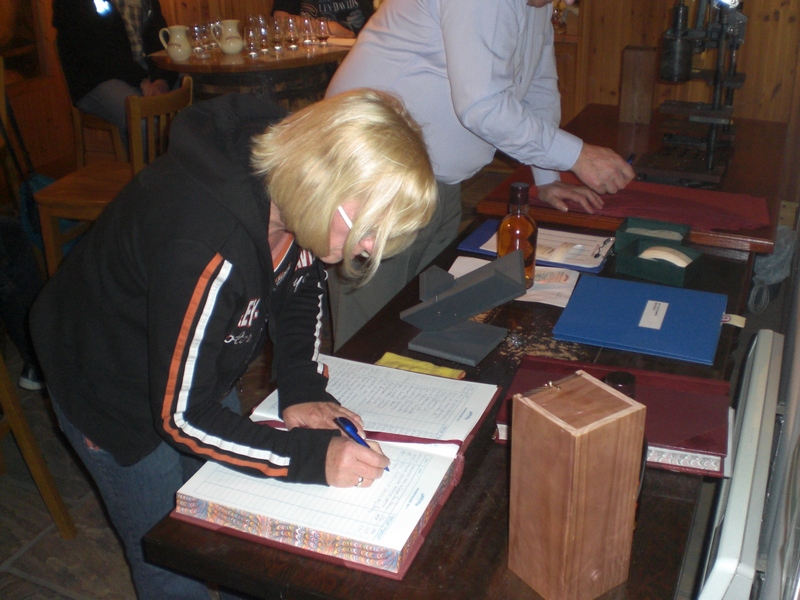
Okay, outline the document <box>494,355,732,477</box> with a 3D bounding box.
[{"bbox_3d":[0.344,0.179,1.403,0.335,0.036,0.223,7,25,17],"label":"document"}]

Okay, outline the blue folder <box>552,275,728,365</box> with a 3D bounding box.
[{"bbox_3d":[0.485,0.031,1.750,0.293,0.014,0.302,9,26,22],"label":"blue folder"}]

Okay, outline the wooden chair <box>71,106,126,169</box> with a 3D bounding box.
[{"bbox_3d":[-1.459,-0.742,4.633,0.360,0.520,0.360,4,26,11],"label":"wooden chair"}]

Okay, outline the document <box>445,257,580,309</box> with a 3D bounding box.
[{"bbox_3d":[0.257,-0.048,2.067,0.300,0.006,0.212,8,28,19],"label":"document"}]

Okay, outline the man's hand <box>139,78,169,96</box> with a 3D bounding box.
[{"bbox_3d":[-0.961,-0.831,3.450,0.115,0.085,0.100,-20,30,-35],"label":"man's hand"}]

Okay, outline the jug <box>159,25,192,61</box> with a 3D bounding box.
[{"bbox_3d":[-0.855,-0.980,3.350,0.127,0.135,0.088,3,25,11],"label":"jug"}]

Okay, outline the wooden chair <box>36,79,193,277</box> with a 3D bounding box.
[{"bbox_3d":[-1.173,-0.459,3.679,0.510,0.895,0.440,8,28,19],"label":"wooden chair"}]

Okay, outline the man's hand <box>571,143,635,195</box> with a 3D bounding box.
[{"bbox_3d":[0.544,-0.353,2.360,0.155,0.115,0.105,7,27,16],"label":"man's hand"}]

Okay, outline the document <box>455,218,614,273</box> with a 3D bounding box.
[{"bbox_3d":[0.354,-0.144,2.245,0.360,0.015,0.235,10,28,22],"label":"document"}]

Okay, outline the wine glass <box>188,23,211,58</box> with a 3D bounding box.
[{"bbox_3d":[-0.778,-1.010,3.400,0.067,0.117,0.067,-7,25,-11],"label":"wine glass"}]

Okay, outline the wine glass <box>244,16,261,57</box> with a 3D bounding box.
[{"bbox_3d":[-0.561,-0.985,3.333,0.062,0.117,0.062,-1,26,0],"label":"wine glass"}]

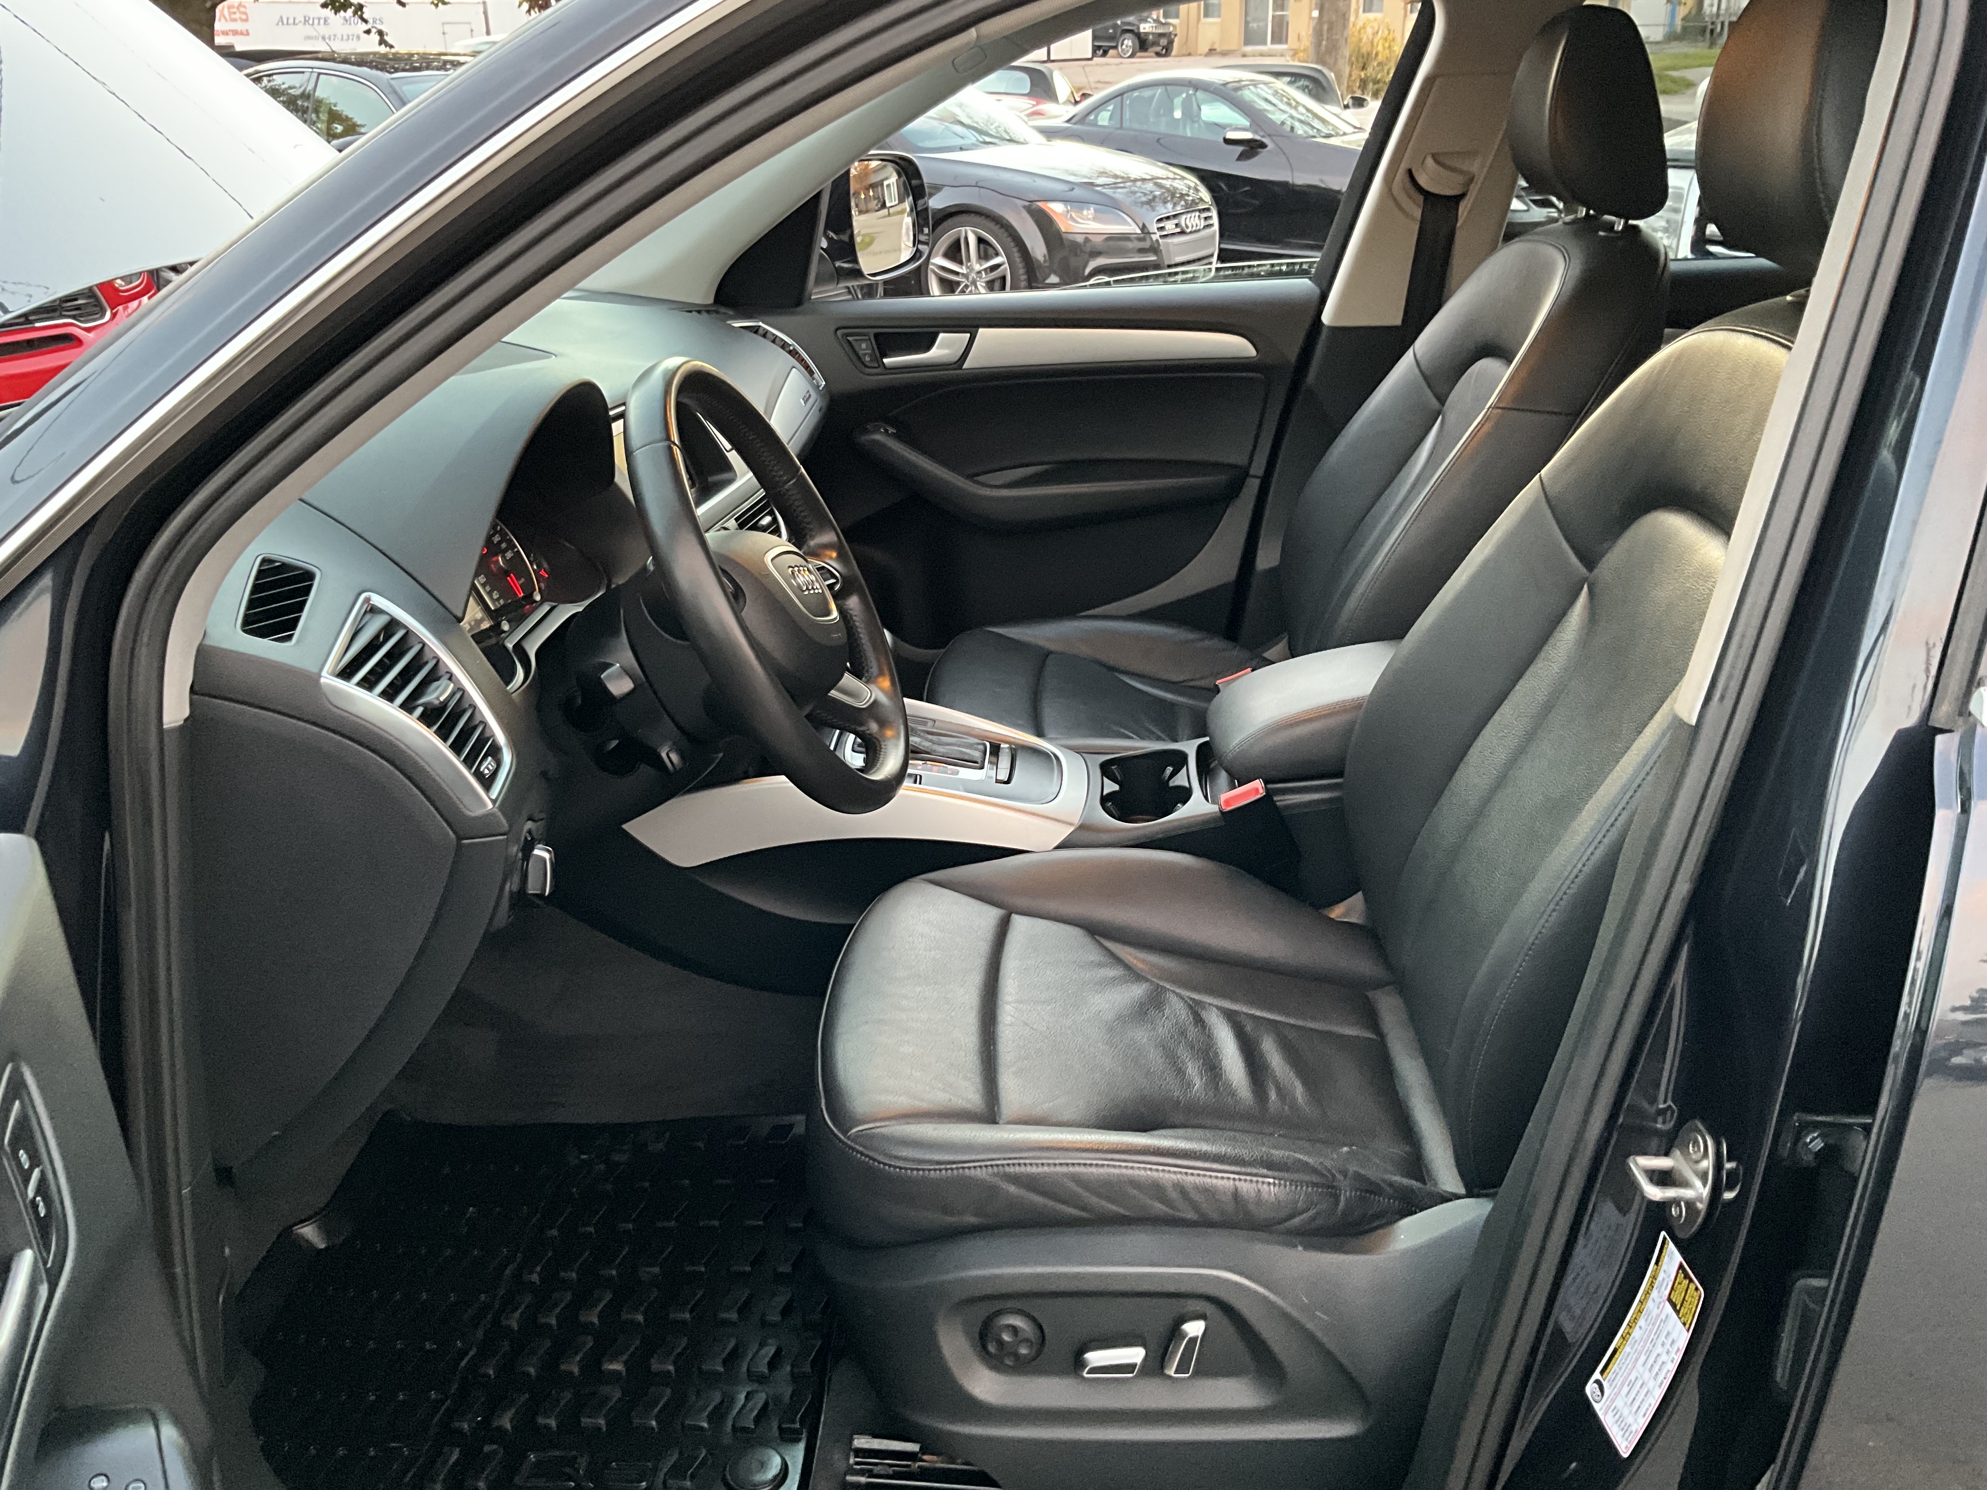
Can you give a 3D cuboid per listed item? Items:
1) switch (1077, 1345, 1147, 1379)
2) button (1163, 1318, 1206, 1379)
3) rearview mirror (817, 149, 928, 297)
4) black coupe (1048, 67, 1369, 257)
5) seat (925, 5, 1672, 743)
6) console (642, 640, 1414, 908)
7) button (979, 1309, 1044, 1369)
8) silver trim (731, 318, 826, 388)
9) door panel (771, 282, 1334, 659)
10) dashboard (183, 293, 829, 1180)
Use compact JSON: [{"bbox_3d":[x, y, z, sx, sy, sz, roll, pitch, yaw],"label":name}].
[{"bbox_3d":[0.082,0.421,1.144,0.046,0.018,0.020,1,14,3],"label":"switch"},{"bbox_3d":[0.136,0.428,1.181,0.021,0.042,0.016,14,23,-2],"label":"button"},{"bbox_3d":[-0.171,-0.757,2.399,0.150,0.185,0.220,8,24,19],"label":"rearview mirror"},{"bbox_3d":[1.850,-4.246,12.203,4.200,1.310,1.800,14,26,30],"label":"black coupe"},{"bbox_3d":[0.315,-0.313,1.939,0.830,1.000,0.540,1,22,3],"label":"seat"},{"bbox_3d":[0.077,0.036,1.695,0.900,0.280,0.270,1,22,3],"label":"console"},{"bbox_3d":[0.012,0.408,1.143,0.043,0.043,0.016,1,14,3],"label":"button"},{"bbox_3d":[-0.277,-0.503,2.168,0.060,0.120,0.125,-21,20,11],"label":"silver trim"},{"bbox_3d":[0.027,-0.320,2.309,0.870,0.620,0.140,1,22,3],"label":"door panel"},{"bbox_3d":[-0.467,-0.191,1.630,0.520,0.450,1.460,1,22,3],"label":"dashboard"}]

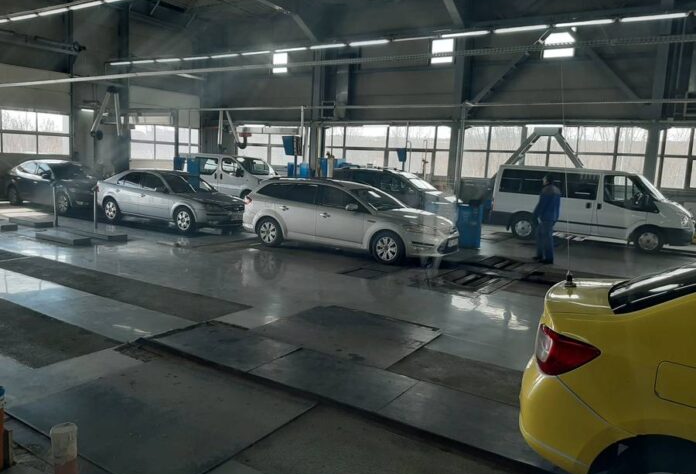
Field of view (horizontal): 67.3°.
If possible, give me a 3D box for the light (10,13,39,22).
[{"bbox_3d":[-7.831,-5.315,12.618,1.230,0.090,0.120,8,9,31],"label":"light"}]

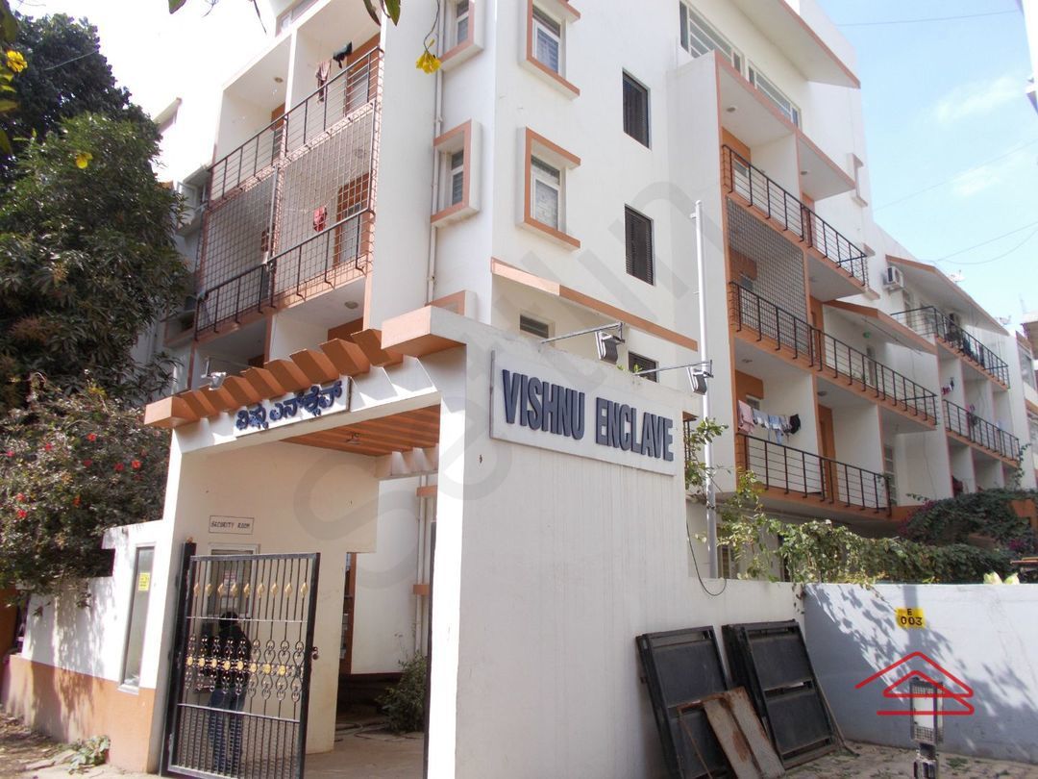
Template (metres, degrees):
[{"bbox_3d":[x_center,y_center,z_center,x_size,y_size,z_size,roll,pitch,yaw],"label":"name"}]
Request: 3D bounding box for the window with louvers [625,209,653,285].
[{"bbox_3d":[2.342,-2.785,15.166,0.110,1.430,0.920,-12,-19,42],"label":"window with louvers"}]

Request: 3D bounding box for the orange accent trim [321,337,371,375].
[{"bbox_3d":[-1.429,-0.237,6.357,0.260,0.220,0.340,-12,-19,41],"label":"orange accent trim"}]

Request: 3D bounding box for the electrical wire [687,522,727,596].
[{"bbox_3d":[1.836,1.647,7.548,0.080,0.680,0.700,-12,-19,41],"label":"electrical wire"}]

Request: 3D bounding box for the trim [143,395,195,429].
[{"bbox_3d":[-3.707,0.262,8.415,0.650,0.220,0.370,-12,-19,41],"label":"trim"}]

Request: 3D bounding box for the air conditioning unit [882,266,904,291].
[{"bbox_3d":[12.268,-3.596,25.487,0.290,0.580,0.840,-12,-19,42],"label":"air conditioning unit"}]

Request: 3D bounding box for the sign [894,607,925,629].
[{"bbox_3d":[3.994,2.342,7.984,0.279,0.205,0.020,-12,-19,42],"label":"sign"}]

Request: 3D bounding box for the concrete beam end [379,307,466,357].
[{"bbox_3d":[-0.702,-0.409,5.745,0.566,0.194,0.343,-12,-19,42],"label":"concrete beam end"}]

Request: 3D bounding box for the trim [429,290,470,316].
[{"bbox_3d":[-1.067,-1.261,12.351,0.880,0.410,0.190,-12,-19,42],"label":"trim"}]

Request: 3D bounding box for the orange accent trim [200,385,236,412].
[{"bbox_3d":[-3.011,0.101,7.779,0.260,0.220,0.340,-12,-19,41],"label":"orange accent trim"}]

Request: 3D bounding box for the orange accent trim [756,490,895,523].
[{"bbox_3d":[6.711,2.487,16.918,0.160,0.260,7.450,-12,-19,42],"label":"orange accent trim"}]

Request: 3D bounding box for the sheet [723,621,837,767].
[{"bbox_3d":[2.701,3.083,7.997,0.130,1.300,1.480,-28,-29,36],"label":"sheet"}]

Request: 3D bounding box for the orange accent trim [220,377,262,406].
[{"bbox_3d":[-2.684,0.031,7.485,0.260,0.220,0.340,-12,-19,41],"label":"orange accent trim"}]

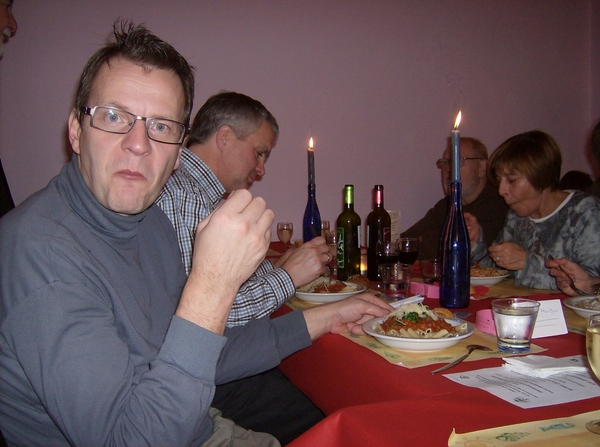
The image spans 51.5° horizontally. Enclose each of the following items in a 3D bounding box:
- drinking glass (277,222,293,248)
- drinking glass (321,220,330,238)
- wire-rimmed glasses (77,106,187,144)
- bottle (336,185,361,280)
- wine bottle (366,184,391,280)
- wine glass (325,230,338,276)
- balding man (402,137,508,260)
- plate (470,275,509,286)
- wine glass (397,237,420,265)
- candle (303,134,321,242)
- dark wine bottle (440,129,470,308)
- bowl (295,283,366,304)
[{"bbox_3d":[-0.057,0.067,2.440,0.064,0.146,0.064,0,4,0],"label":"drinking glass"},{"bbox_3d":[0.097,0.067,2.646,0.066,0.143,0.066,0,4,0],"label":"drinking glass"},{"bbox_3d":[-0.234,-0.127,0.833,0.142,0.042,0.138,9,-1,-28],"label":"wire-rimmed glasses"},{"bbox_3d":[0.155,0.023,1.955,0.075,0.300,0.075,0,4,0],"label":"bottle"},{"bbox_3d":[0.251,0.027,1.981,0.076,0.303,0.076,1,4,17],"label":"wine bottle"},{"bbox_3d":[0.118,0.093,2.060,0.064,0.146,0.064,0,4,0],"label":"wine glass"},{"bbox_3d":[0.636,0.302,2.259,0.660,1.214,0.560,-3,4,-35],"label":"balding man"},{"bbox_3d":[0.515,0.164,1.840,0.213,0.034,0.213,0,4,0],"label":"plate"},{"bbox_3d":[0.317,0.118,1.786,0.066,0.145,0.066,0,4,0],"label":"wine glass"},{"bbox_3d":[0.051,-0.116,2.580,0.078,0.490,0.078,0,4,0],"label":"candle"},{"bbox_3d":[0.390,-0.012,1.555,0.076,0.442,0.076,0,4,0],"label":"dark wine bottle"},{"bbox_3d":[0.065,0.182,1.600,0.213,0.036,0.213,0,4,0],"label":"bowl"}]

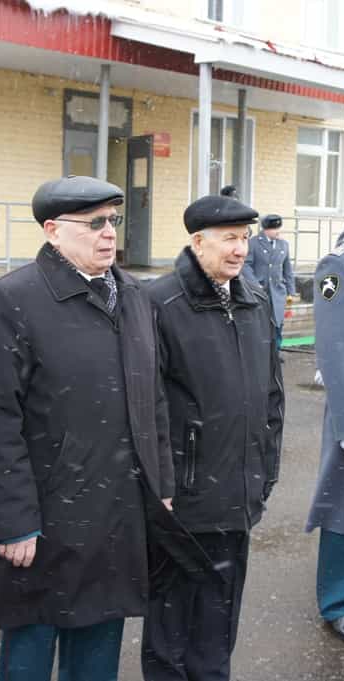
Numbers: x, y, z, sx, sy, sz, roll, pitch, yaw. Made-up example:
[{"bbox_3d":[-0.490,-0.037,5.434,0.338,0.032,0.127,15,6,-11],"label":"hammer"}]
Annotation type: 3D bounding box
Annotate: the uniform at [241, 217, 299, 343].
[{"bbox_3d":[1.186,-0.608,12.196,0.600,1.830,0.420,0,6,-15],"label":"uniform"}]

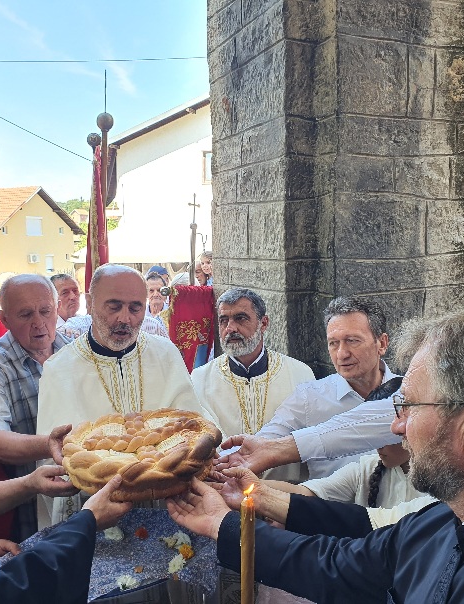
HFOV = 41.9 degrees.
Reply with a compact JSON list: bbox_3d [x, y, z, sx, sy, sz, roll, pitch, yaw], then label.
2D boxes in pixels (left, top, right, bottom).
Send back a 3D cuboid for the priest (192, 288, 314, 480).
[{"bbox_3d":[0.060,0.790,2.320,0.560,1.710,0.420,0,7,7],"label":"priest"}]

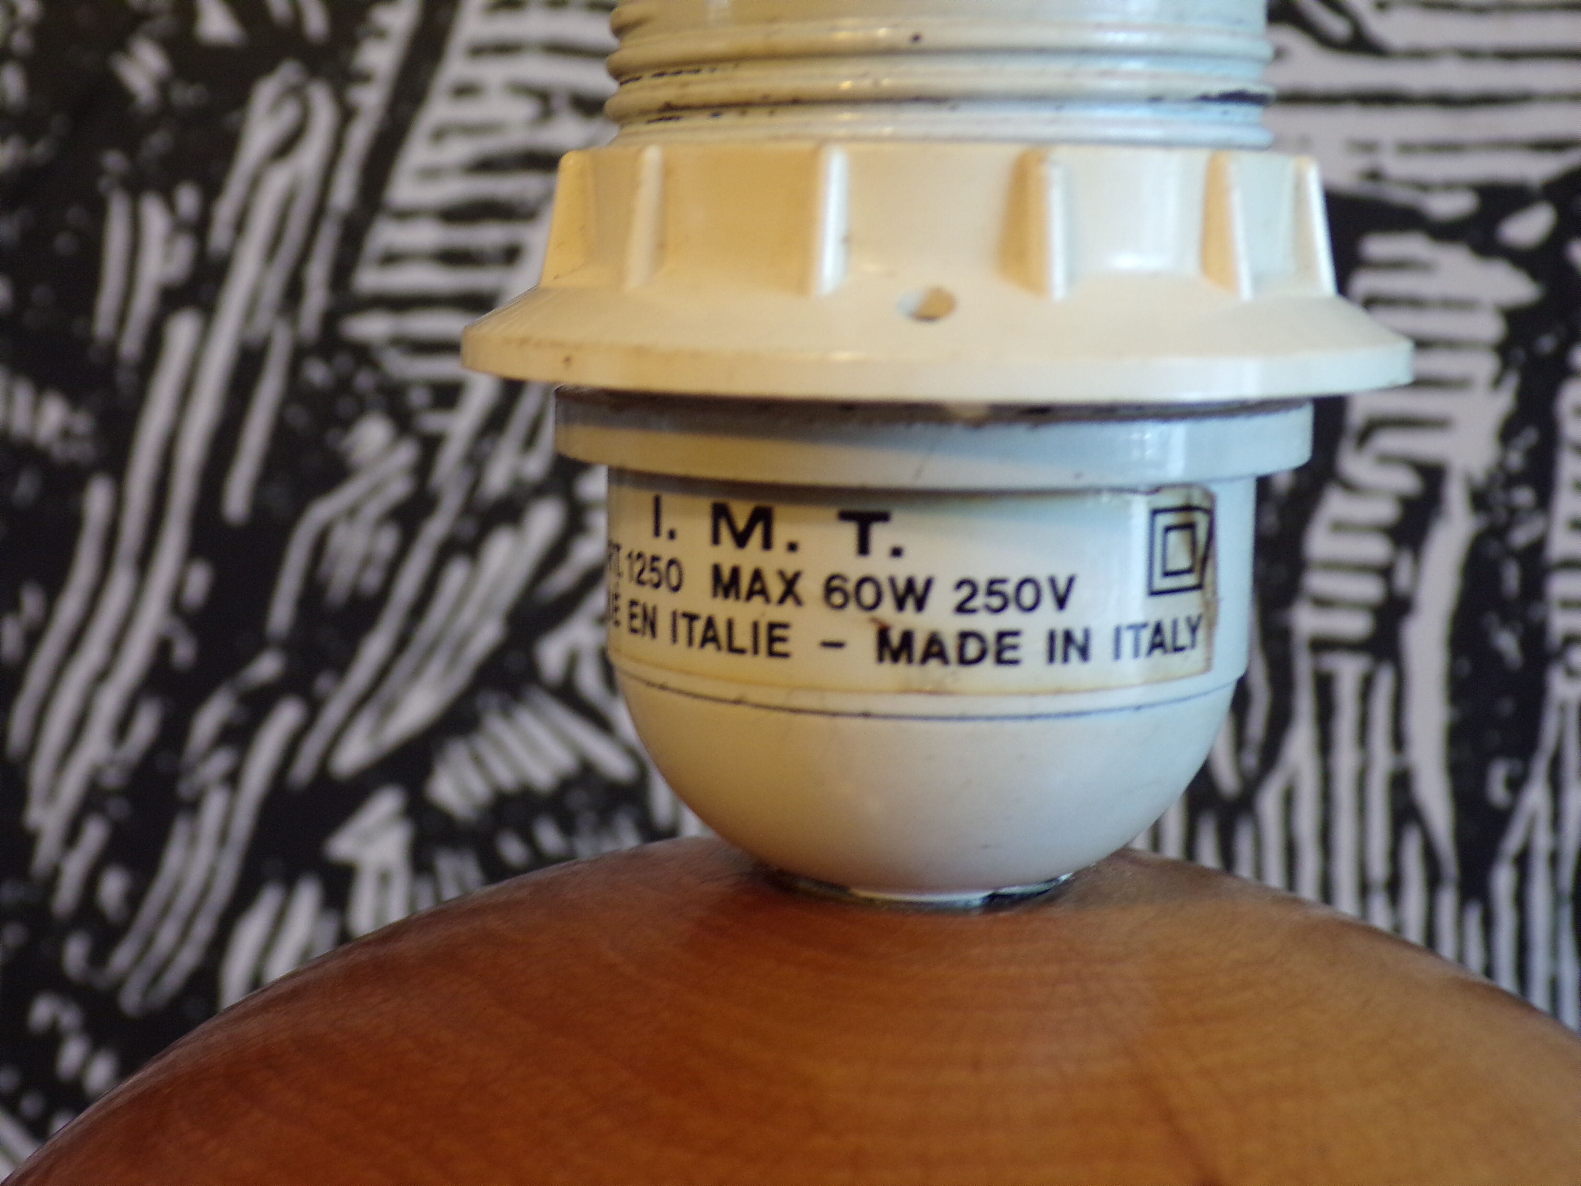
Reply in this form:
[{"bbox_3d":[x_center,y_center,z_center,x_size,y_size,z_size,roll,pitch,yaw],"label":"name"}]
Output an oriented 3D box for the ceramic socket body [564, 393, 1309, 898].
[{"bbox_3d":[0.008,0.002,0.138,0.045,0.031,0.045,3,10,13],"label":"ceramic socket body"}]

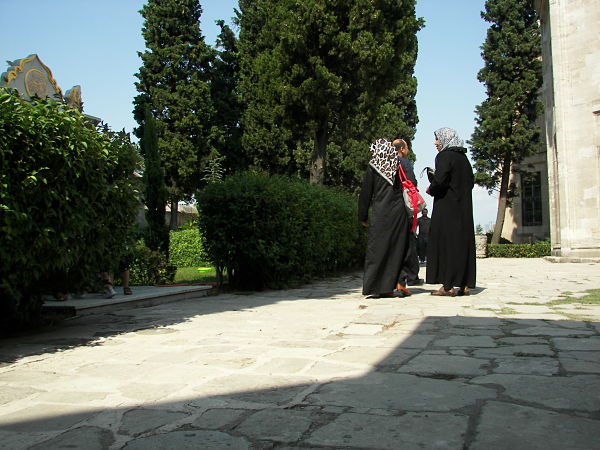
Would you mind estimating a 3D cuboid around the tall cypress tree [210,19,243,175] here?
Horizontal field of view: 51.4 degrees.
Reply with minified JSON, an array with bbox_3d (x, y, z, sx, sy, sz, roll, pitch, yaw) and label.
[{"bbox_3d":[-3.651,-4.397,31.000,2.500,12.200,2.500,-1,-2,0],"label":"tall cypress tree"}]

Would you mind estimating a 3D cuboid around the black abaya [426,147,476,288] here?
[{"bbox_3d":[1.528,-0.075,6.280,0.500,1.410,0.500,-2,-3,31],"label":"black abaya"}]

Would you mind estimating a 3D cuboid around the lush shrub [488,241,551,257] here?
[{"bbox_3d":[8.843,1.013,24.800,2.700,0.600,0.700,-1,-2,3],"label":"lush shrub"}]

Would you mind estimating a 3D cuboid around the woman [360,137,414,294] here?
[{"bbox_3d":[0.866,-0.075,6.250,0.540,1.590,0.480,-2,-2,22],"label":"woman"}]

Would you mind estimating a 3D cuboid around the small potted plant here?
[{"bbox_3d":[6.884,0.629,23.800,0.620,1.300,0.620,-1,-2,0],"label":"small potted plant"}]

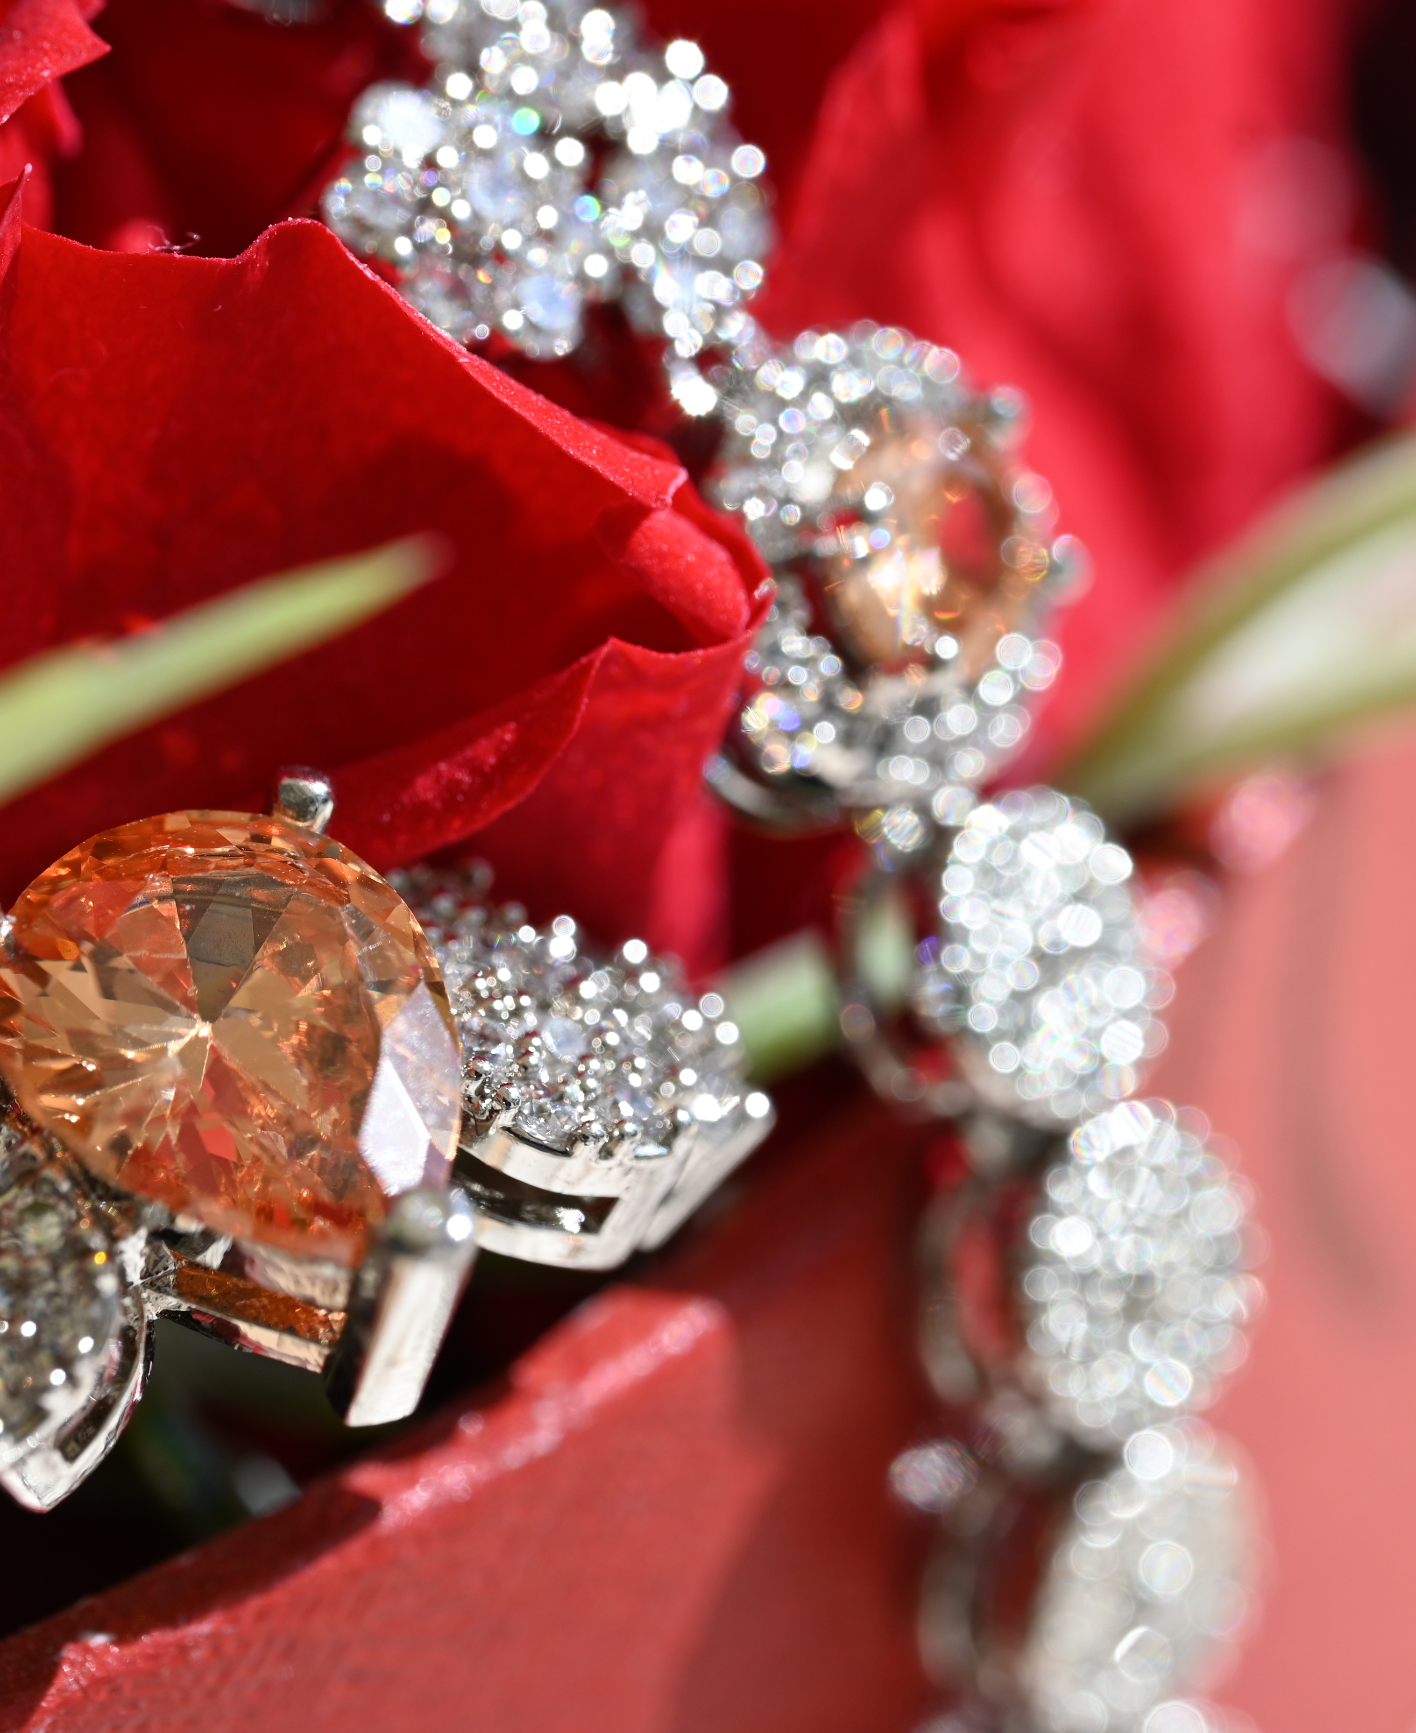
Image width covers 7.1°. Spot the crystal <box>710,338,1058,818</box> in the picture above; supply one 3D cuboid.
[{"bbox_3d":[0.004,-0.006,0.231,0.006,0.009,0.004,-18,-3,-40],"label":"crystal"}]

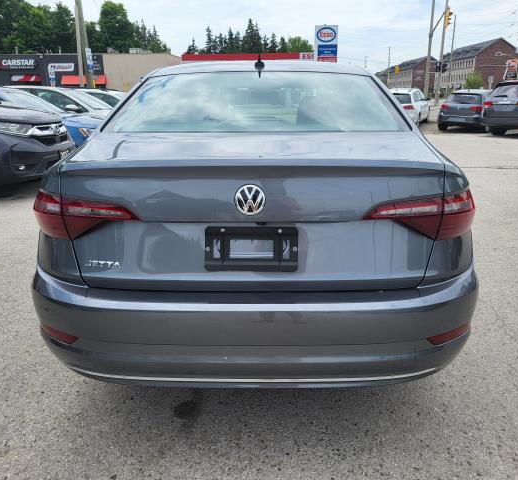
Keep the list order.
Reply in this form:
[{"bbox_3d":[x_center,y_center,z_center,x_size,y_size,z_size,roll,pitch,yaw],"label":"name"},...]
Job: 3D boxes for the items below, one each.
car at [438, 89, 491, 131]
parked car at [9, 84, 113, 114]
[{"bbox_3d":[8.478,-4.921,18.350,1.800,1.475,4.300,14,22,40],"label":"car"},{"bbox_3d":[-4.800,-2.968,11.741,4.500,1.460,1.790,1,17,3],"label":"parked car"}]

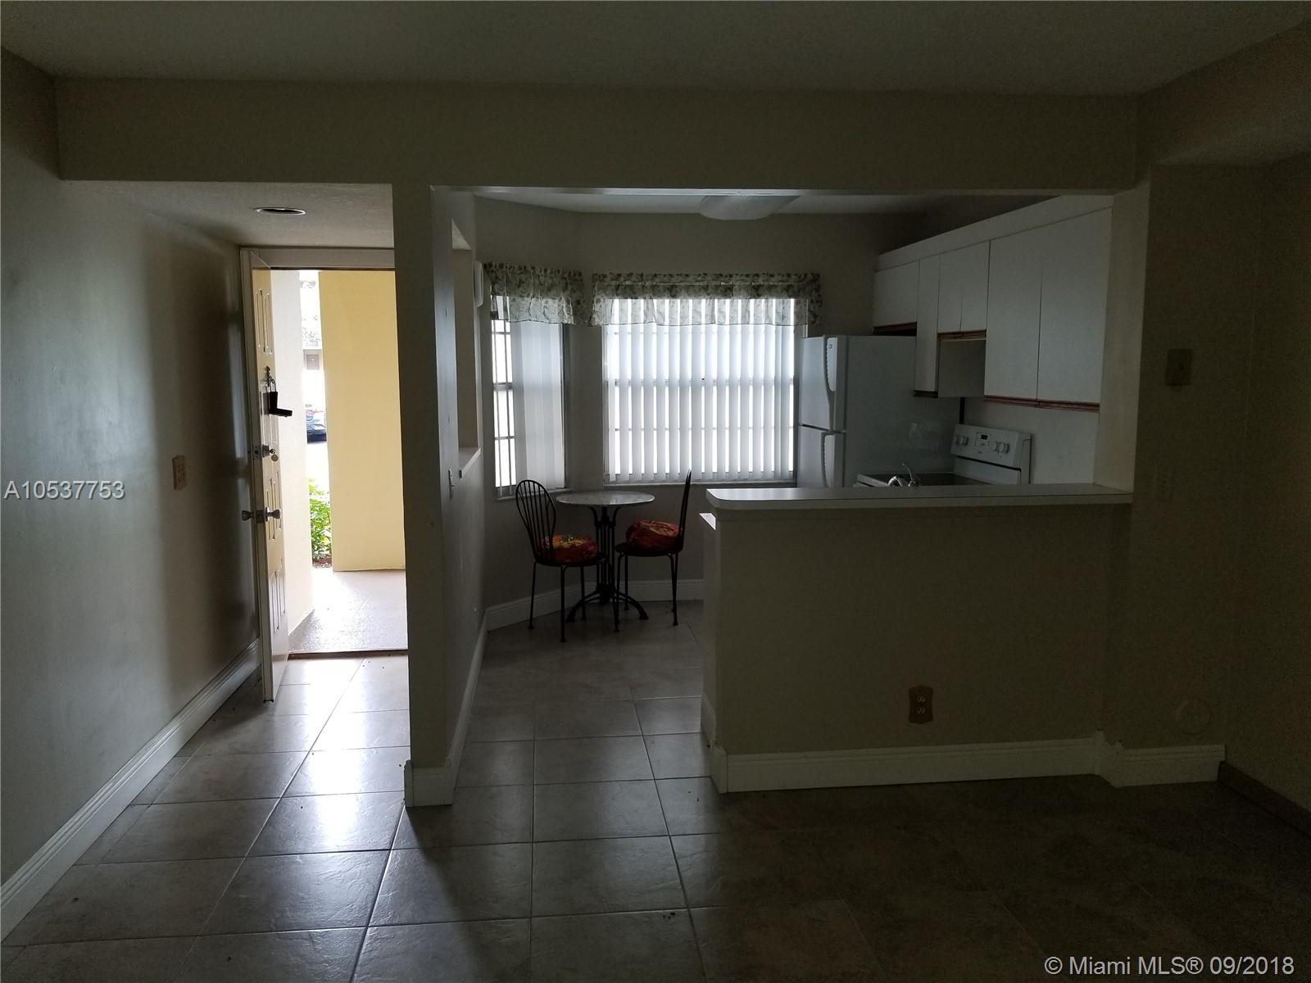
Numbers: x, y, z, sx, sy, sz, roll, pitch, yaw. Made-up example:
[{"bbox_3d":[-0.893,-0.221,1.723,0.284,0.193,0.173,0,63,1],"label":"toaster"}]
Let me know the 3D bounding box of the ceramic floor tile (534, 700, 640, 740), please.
[{"bbox_3d":[-0.303,1.011,4.349,0.455,0.010,0.445,-1,7,-6],"label":"ceramic floor tile"}]

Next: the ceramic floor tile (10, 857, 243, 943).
[{"bbox_3d":[-1.502,1.199,2.884,0.468,0.012,0.439,-1,8,-6],"label":"ceramic floor tile"}]

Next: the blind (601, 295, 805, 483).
[{"bbox_3d":[0.328,-0.666,6.441,1.348,1.256,0.080,-1,7,-6],"label":"blind"}]

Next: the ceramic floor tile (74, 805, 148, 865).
[{"bbox_3d":[-1.807,1.144,3.288,0.081,0.012,0.439,-1,8,-6],"label":"ceramic floor tile"}]

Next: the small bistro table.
[{"bbox_3d":[-0.312,0.410,6.105,0.605,0.737,0.605,-1,7,-7],"label":"small bistro table"}]

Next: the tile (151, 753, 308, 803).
[{"bbox_3d":[-1.593,1.084,3.749,0.450,0.012,0.439,-1,8,-6],"label":"tile"}]

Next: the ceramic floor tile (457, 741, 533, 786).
[{"bbox_3d":[-0.614,1.062,3.821,0.284,0.009,0.438,-1,7,-7],"label":"ceramic floor tile"}]

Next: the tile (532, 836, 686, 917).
[{"bbox_3d":[-0.151,1.182,3.038,0.450,0.010,0.450,-1,7,-7],"label":"tile"}]

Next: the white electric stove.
[{"bbox_3d":[1.534,0.262,5.438,0.694,1.193,0.765,-1,7,-7],"label":"white electric stove"}]

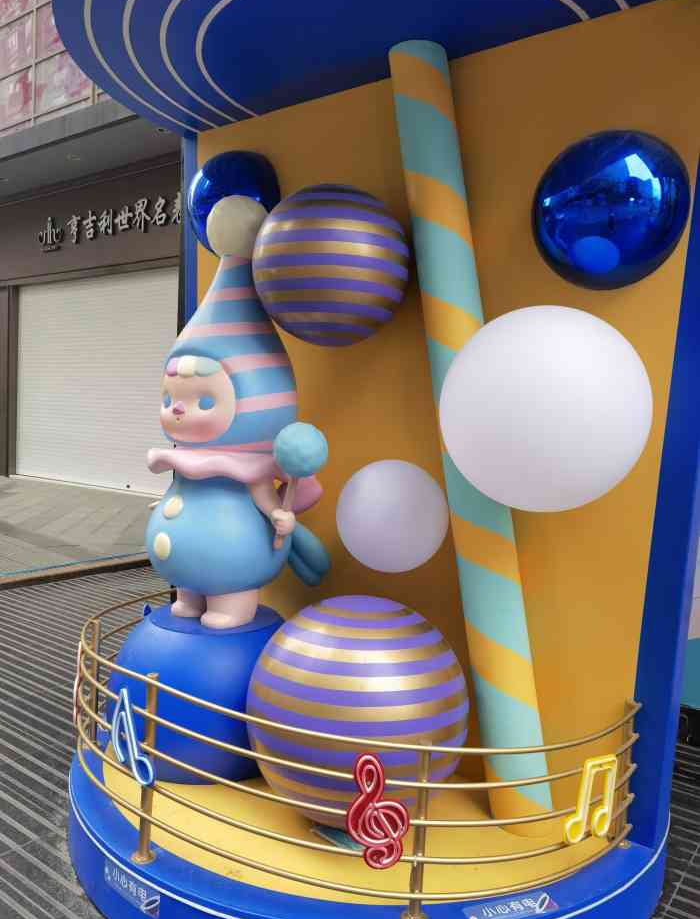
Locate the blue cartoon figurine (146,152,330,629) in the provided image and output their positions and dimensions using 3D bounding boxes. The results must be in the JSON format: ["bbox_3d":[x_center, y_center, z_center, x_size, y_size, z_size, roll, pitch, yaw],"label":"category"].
[{"bbox_3d":[-0.383,-0.171,2.652,0.820,1.510,0.660,5,4,36],"label":"blue cartoon figurine"}]

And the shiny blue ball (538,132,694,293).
[{"bbox_3d":[0.713,-0.678,2.002,0.410,0.410,0.410,2,3,0],"label":"shiny blue ball"}]

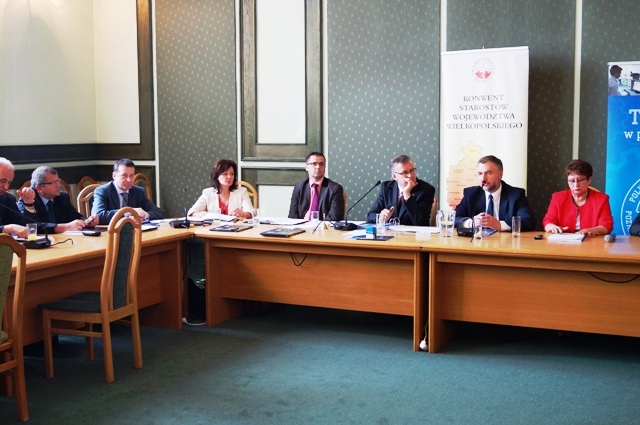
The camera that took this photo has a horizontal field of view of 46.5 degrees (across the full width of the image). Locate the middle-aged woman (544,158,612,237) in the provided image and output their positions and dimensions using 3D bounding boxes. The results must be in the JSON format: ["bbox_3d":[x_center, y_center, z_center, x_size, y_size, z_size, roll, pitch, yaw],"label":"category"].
[{"bbox_3d":[2.005,0.244,5.791,0.540,1.320,0.750,2,6,25],"label":"middle-aged woman"}]

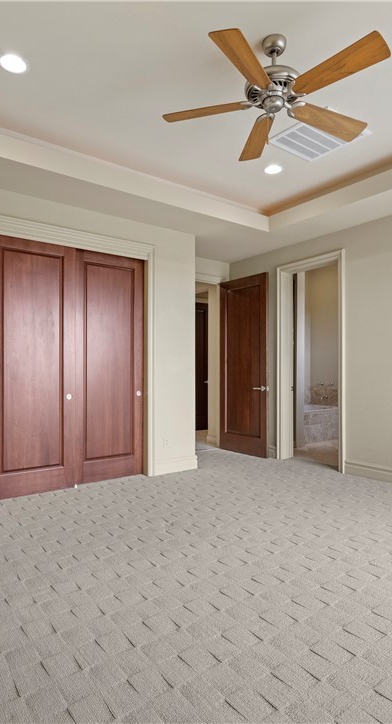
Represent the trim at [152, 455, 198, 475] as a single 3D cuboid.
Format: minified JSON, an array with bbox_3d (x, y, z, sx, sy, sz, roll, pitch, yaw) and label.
[{"bbox_3d":[-0.220,1.152,4.725,0.590,0.165,0.022,1,-1,-37],"label":"trim"}]

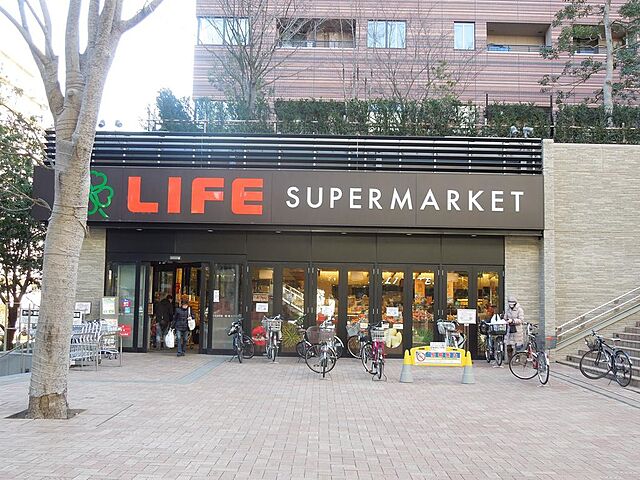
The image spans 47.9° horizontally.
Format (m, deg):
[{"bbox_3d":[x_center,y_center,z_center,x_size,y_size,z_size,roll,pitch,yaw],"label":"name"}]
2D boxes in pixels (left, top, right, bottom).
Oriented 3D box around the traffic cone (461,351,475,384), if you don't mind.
[{"bbox_3d":[2.823,2.399,13.634,0.270,0.620,0.270,1,-5,0],"label":"traffic cone"}]

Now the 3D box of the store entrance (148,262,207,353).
[{"bbox_3d":[-4.056,1.935,20.524,1.650,2.590,0.200,1,-5,0],"label":"store entrance"}]

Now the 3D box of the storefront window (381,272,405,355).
[{"bbox_3d":[1.921,1.896,19.262,0.670,2.330,0.100,1,-5,0],"label":"storefront window"}]

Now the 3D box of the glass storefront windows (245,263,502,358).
[{"bbox_3d":[1.397,1.828,18.696,6.691,2.477,0.120,1,-5,0],"label":"glass storefront windows"}]

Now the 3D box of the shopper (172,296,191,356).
[{"bbox_3d":[-3.799,2.390,19.782,0.500,1.570,0.380,1,-5,0],"label":"shopper"}]

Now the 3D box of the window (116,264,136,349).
[{"bbox_3d":[-5.188,1.778,19.413,0.540,2.270,0.100,1,-5,0],"label":"window"}]

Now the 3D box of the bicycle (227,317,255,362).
[{"bbox_3d":[-1.958,2.421,17.709,0.560,1.090,1.720,0,-5,5],"label":"bicycle"}]

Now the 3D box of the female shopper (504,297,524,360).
[{"bbox_3d":[5.065,2.322,18.780,0.520,1.680,0.420,-3,-6,37],"label":"female shopper"}]

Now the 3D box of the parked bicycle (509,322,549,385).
[{"bbox_3d":[4.096,2.222,14.172,0.580,1.100,1.700,1,-5,-4],"label":"parked bicycle"}]

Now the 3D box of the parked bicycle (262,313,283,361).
[{"bbox_3d":[-1.208,2.456,18.059,0.540,1.100,1.720,1,-5,-7],"label":"parked bicycle"}]

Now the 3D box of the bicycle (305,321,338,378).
[{"bbox_3d":[0.042,2.305,15.059,0.660,1.080,1.650,1,-5,-5],"label":"bicycle"}]

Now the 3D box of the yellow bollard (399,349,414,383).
[{"bbox_3d":[1.720,2.480,14.335,0.310,0.670,0.310,1,-5,0],"label":"yellow bollard"}]

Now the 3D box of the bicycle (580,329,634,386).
[{"bbox_3d":[5.466,2.240,13.821,0.570,1.050,1.700,1,-5,-4],"label":"bicycle"}]

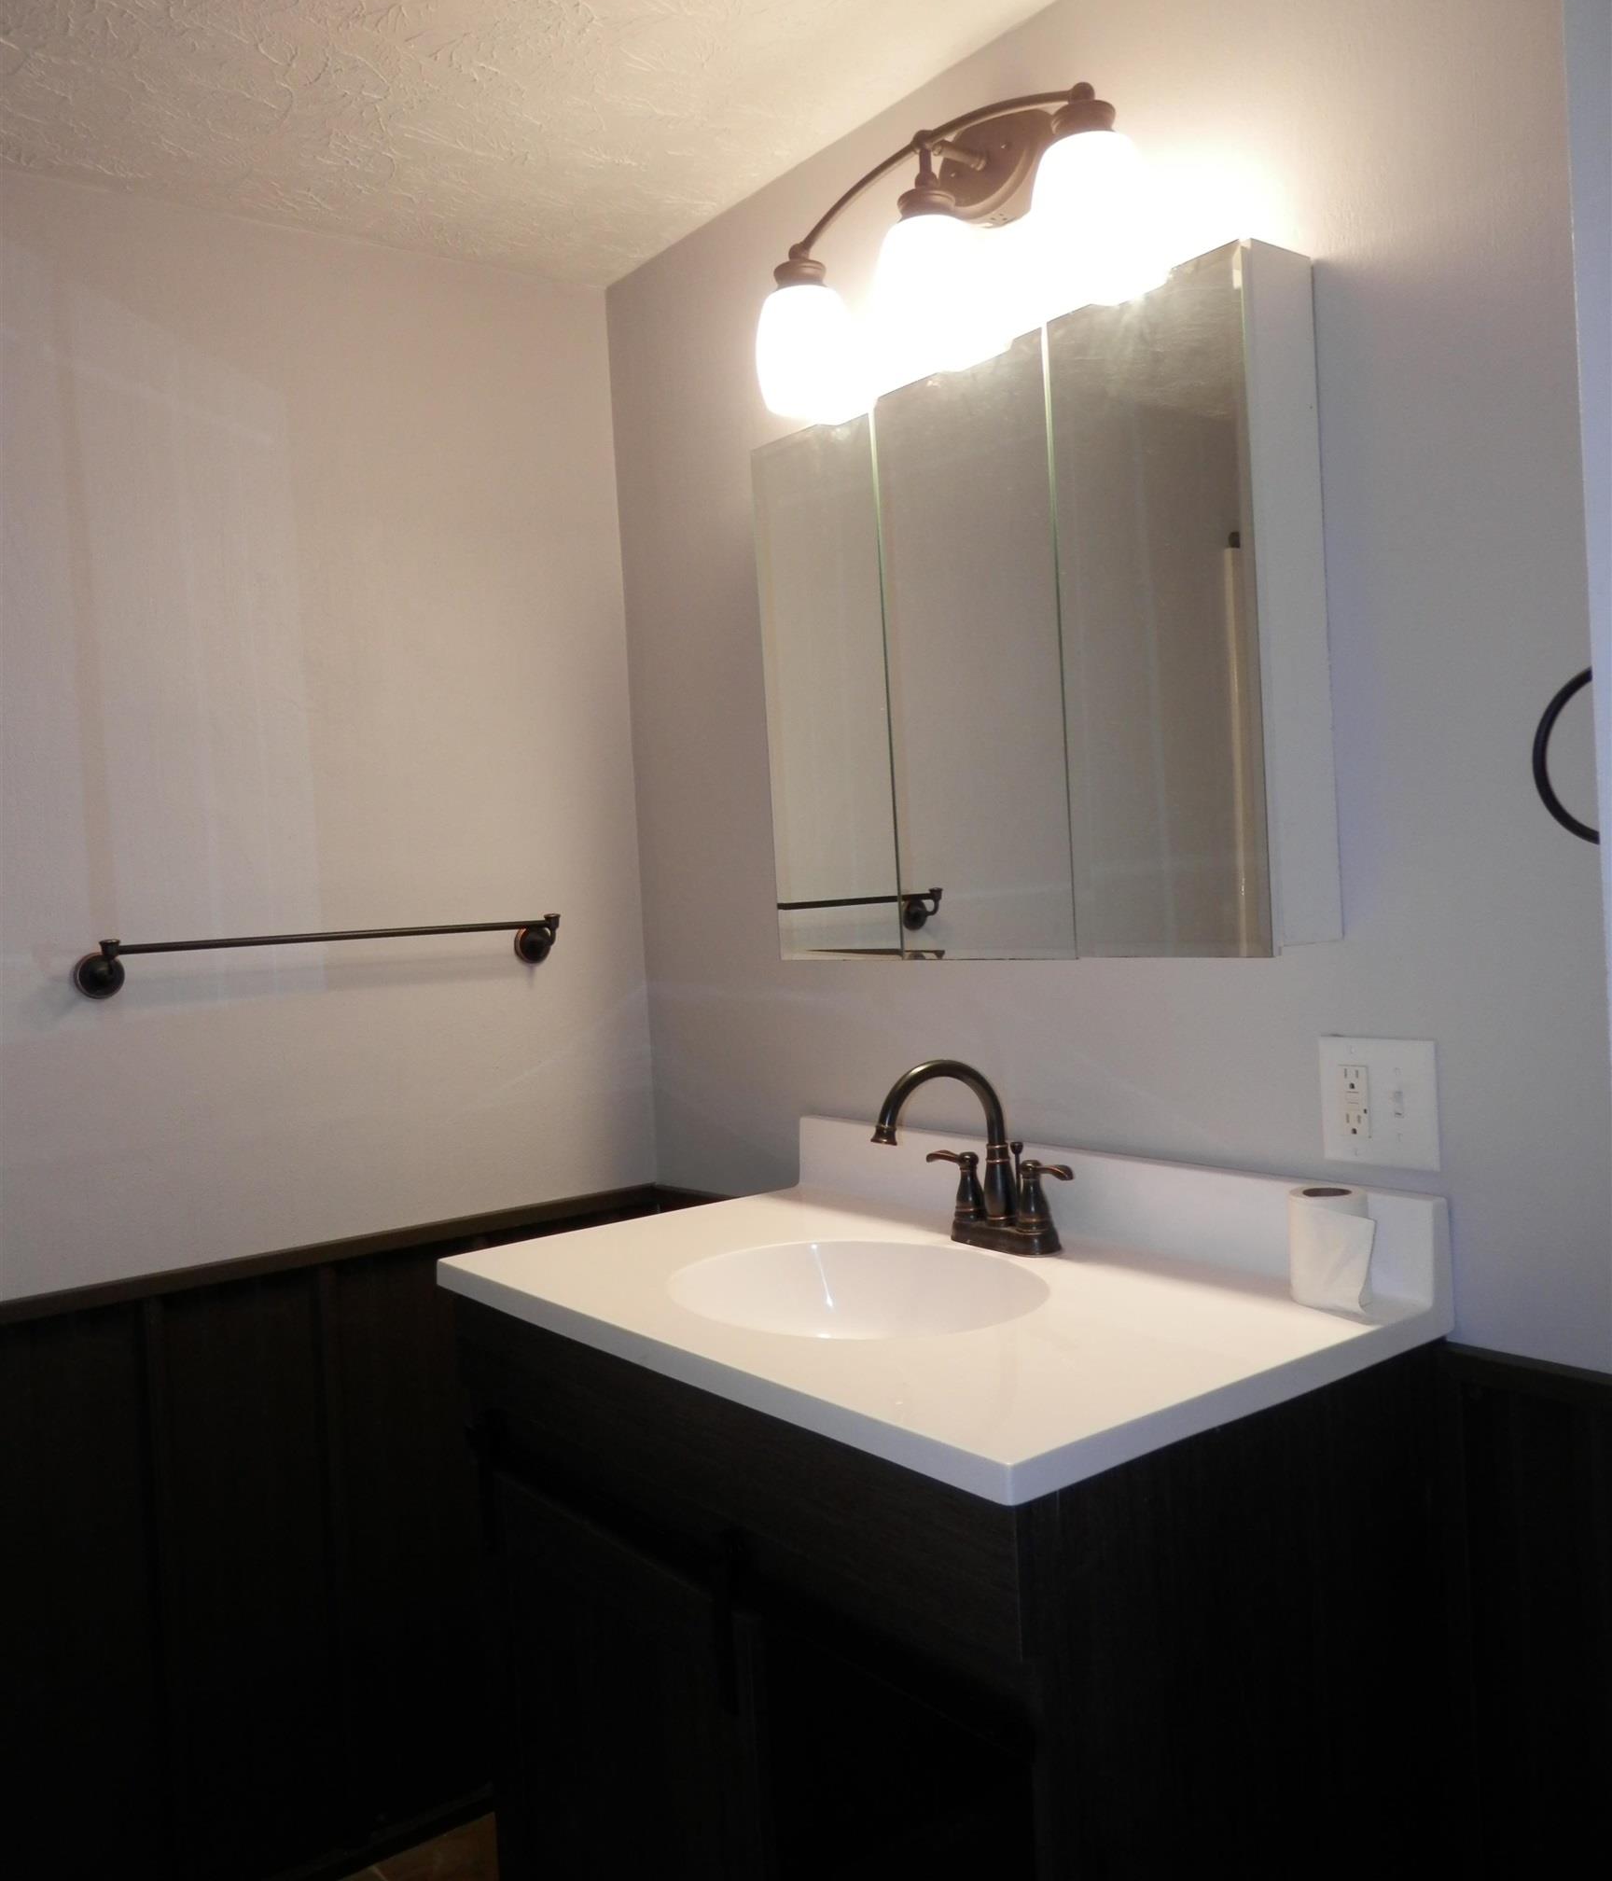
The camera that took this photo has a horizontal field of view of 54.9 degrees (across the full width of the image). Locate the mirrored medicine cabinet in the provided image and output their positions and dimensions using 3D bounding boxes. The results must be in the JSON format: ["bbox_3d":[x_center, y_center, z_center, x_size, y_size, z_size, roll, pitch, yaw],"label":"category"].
[{"bbox_3d":[0.224,-0.310,1.743,0.111,0.653,0.753,-4,2,-38],"label":"mirrored medicine cabinet"}]

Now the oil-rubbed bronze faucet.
[{"bbox_3d":[0.154,0.237,1.680,0.212,0.217,0.230,-4,2,-38],"label":"oil-rubbed bronze faucet"}]

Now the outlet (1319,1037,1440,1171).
[{"bbox_3d":[0.540,0.152,1.462,0.009,0.119,0.120,-4,2,-38],"label":"outlet"}]

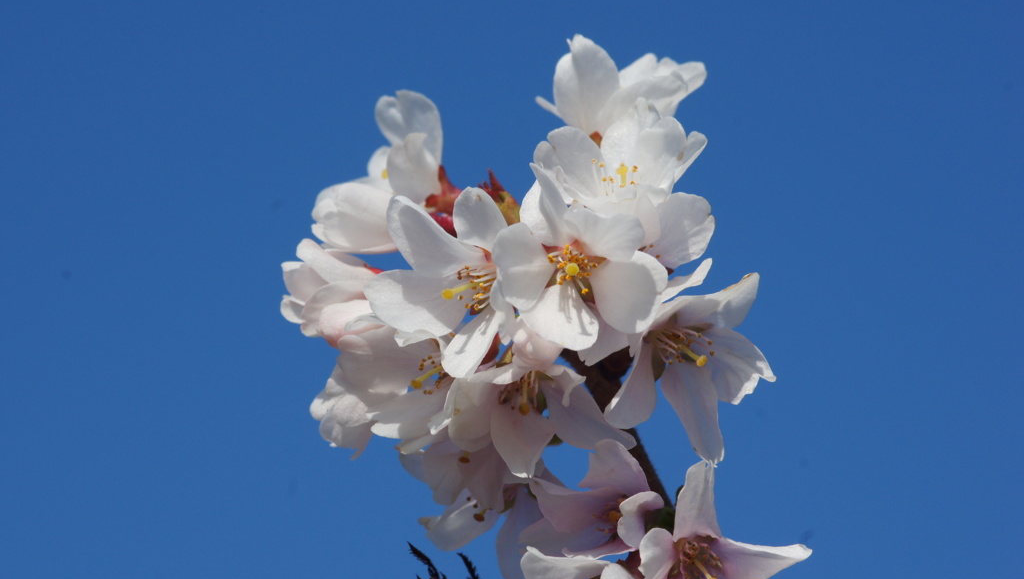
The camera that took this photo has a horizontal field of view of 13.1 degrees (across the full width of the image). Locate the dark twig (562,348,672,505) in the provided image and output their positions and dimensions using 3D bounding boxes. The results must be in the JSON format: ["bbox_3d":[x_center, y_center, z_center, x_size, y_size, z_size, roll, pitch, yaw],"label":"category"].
[{"bbox_3d":[0.022,0.029,0.938,0.007,0.037,0.007,-34,-8,0],"label":"dark twig"}]

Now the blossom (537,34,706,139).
[{"bbox_3d":[0.023,-0.042,0.938,0.031,0.025,0.033,34,-22,-7],"label":"blossom"}]

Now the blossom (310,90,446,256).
[{"bbox_3d":[-0.027,-0.024,0.932,0.024,0.033,0.031,31,-12,9],"label":"blossom"}]

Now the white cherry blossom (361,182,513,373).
[{"bbox_3d":[-0.015,-0.001,0.915,0.033,0.038,0.021,-12,-3,37],"label":"white cherry blossom"}]

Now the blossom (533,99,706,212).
[{"bbox_3d":[0.022,-0.026,0.922,0.035,0.032,0.021,0,-38,-2],"label":"blossom"}]

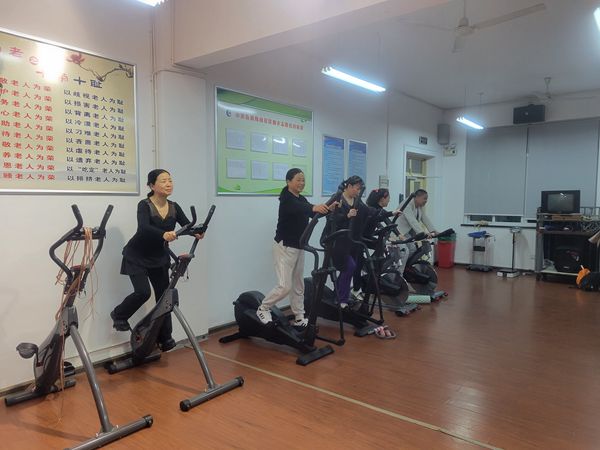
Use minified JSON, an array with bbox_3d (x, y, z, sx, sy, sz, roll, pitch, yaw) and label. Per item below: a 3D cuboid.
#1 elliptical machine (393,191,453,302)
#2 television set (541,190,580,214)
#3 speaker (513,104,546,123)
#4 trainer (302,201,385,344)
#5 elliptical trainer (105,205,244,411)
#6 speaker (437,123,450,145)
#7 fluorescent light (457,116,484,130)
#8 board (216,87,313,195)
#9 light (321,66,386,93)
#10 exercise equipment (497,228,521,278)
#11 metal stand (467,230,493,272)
[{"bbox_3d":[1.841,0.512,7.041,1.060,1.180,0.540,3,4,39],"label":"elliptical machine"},{"bbox_3d":[4.825,-0.416,8.287,0.610,0.400,0.450,3,4,39],"label":"television set"},{"bbox_3d":[4.660,-2.246,9.181,0.560,0.330,0.280,3,4,39],"label":"speaker"},{"bbox_3d":[0.433,0.411,5.393,1.180,1.560,0.570,3,4,39],"label":"trainer"},{"bbox_3d":[-1.063,0.558,3.714,1.170,1.450,0.560,3,4,39],"label":"elliptical trainer"},{"bbox_3d":[3.255,-2.080,10.207,0.270,0.460,0.230,0,3,-6],"label":"speaker"},{"bbox_3d":[3.251,-1.923,8.534,0.160,0.090,1.220,3,4,39],"label":"fluorescent light"},{"bbox_3d":[-0.359,-0.966,5.743,0.030,1.210,1.790,3,4,39],"label":"board"},{"bbox_3d":[0.683,-1.732,5.395,0.160,0.090,1.200,3,4,39],"label":"light"},{"bbox_3d":[4.155,0.517,8.917,0.330,0.980,0.500,3,4,39],"label":"exercise equipment"},{"bbox_3d":[3.708,0.528,9.275,0.420,0.790,0.350,3,4,40],"label":"metal stand"}]

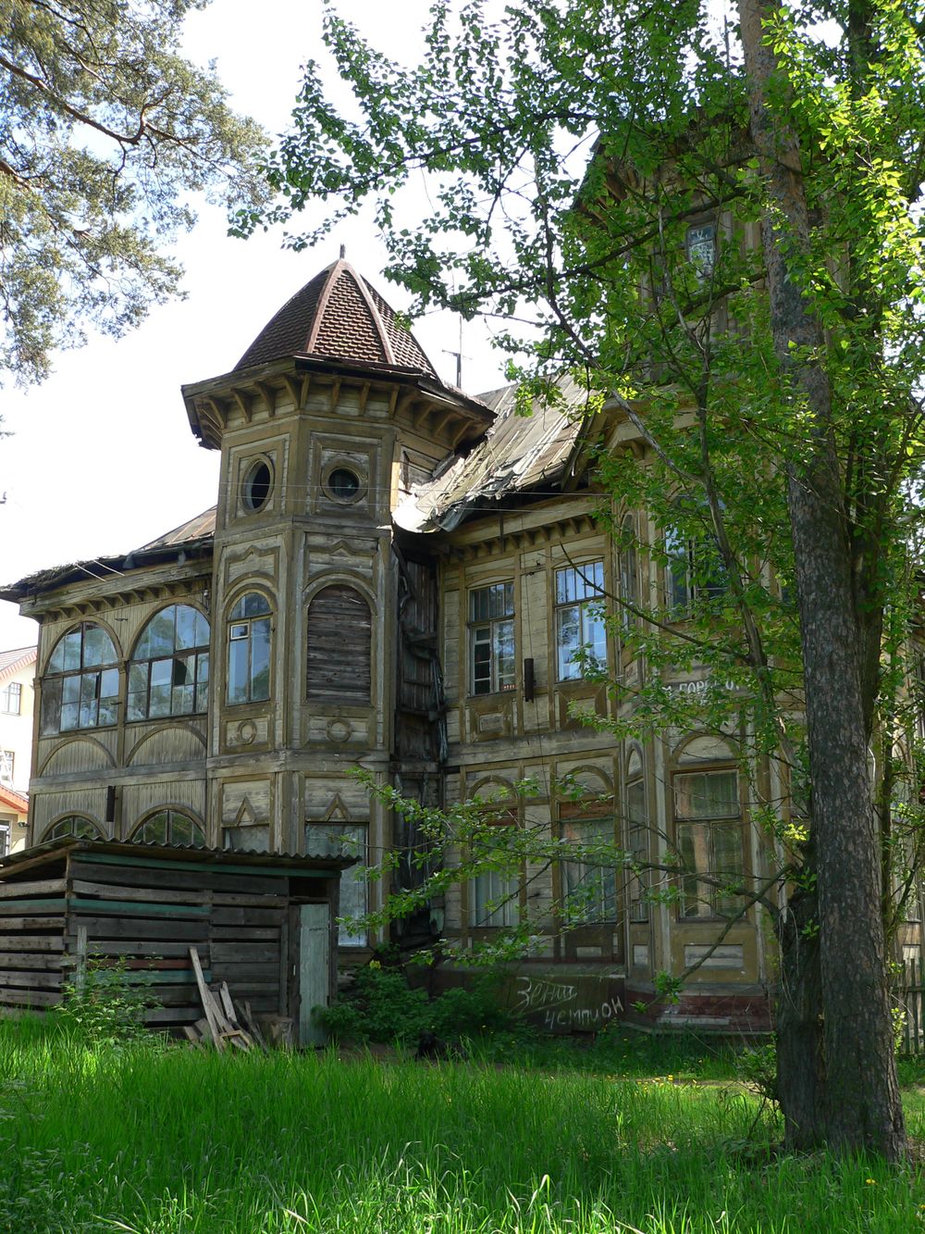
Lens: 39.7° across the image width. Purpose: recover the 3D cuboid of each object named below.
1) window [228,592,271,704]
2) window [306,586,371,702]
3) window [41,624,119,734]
[{"bbox_3d":[-3.313,0.481,20.134,0.915,1.793,0.150,-9,-15,31],"label":"window"},{"bbox_3d":[-1.915,0.426,19.907,1.002,1.891,0.150,3,-14,-16],"label":"window"},{"bbox_3d":[-6.566,1.078,22.164,1.905,1.942,0.150,-9,-15,30],"label":"window"}]

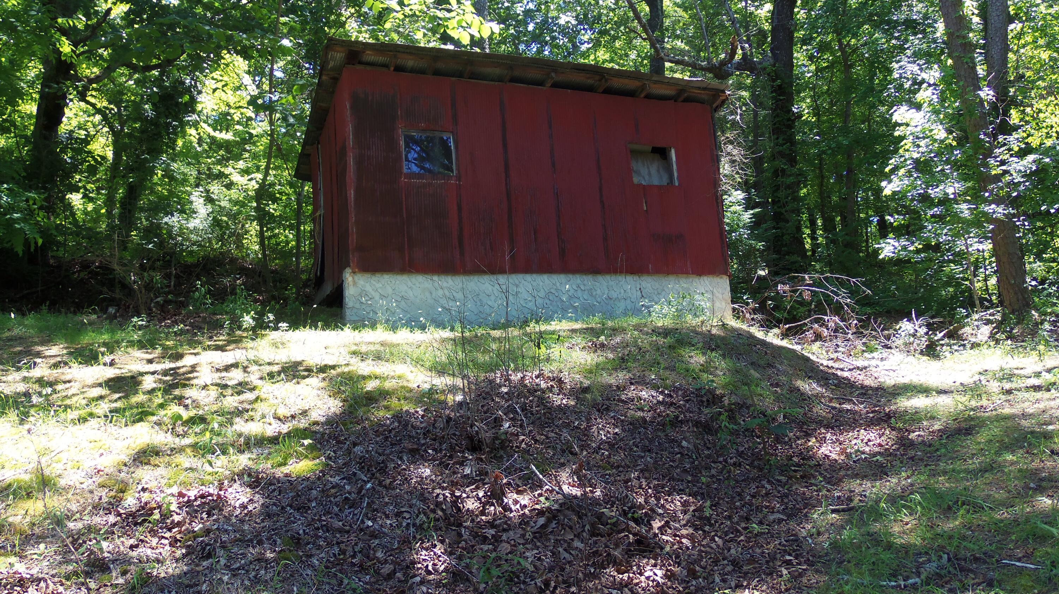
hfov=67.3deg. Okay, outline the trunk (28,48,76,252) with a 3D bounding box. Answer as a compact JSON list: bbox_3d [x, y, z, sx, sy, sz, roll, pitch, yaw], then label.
[{"bbox_3d":[-8.417,-2.585,14.000,0.500,3.650,0.460,6,-2,0],"label":"trunk"}]

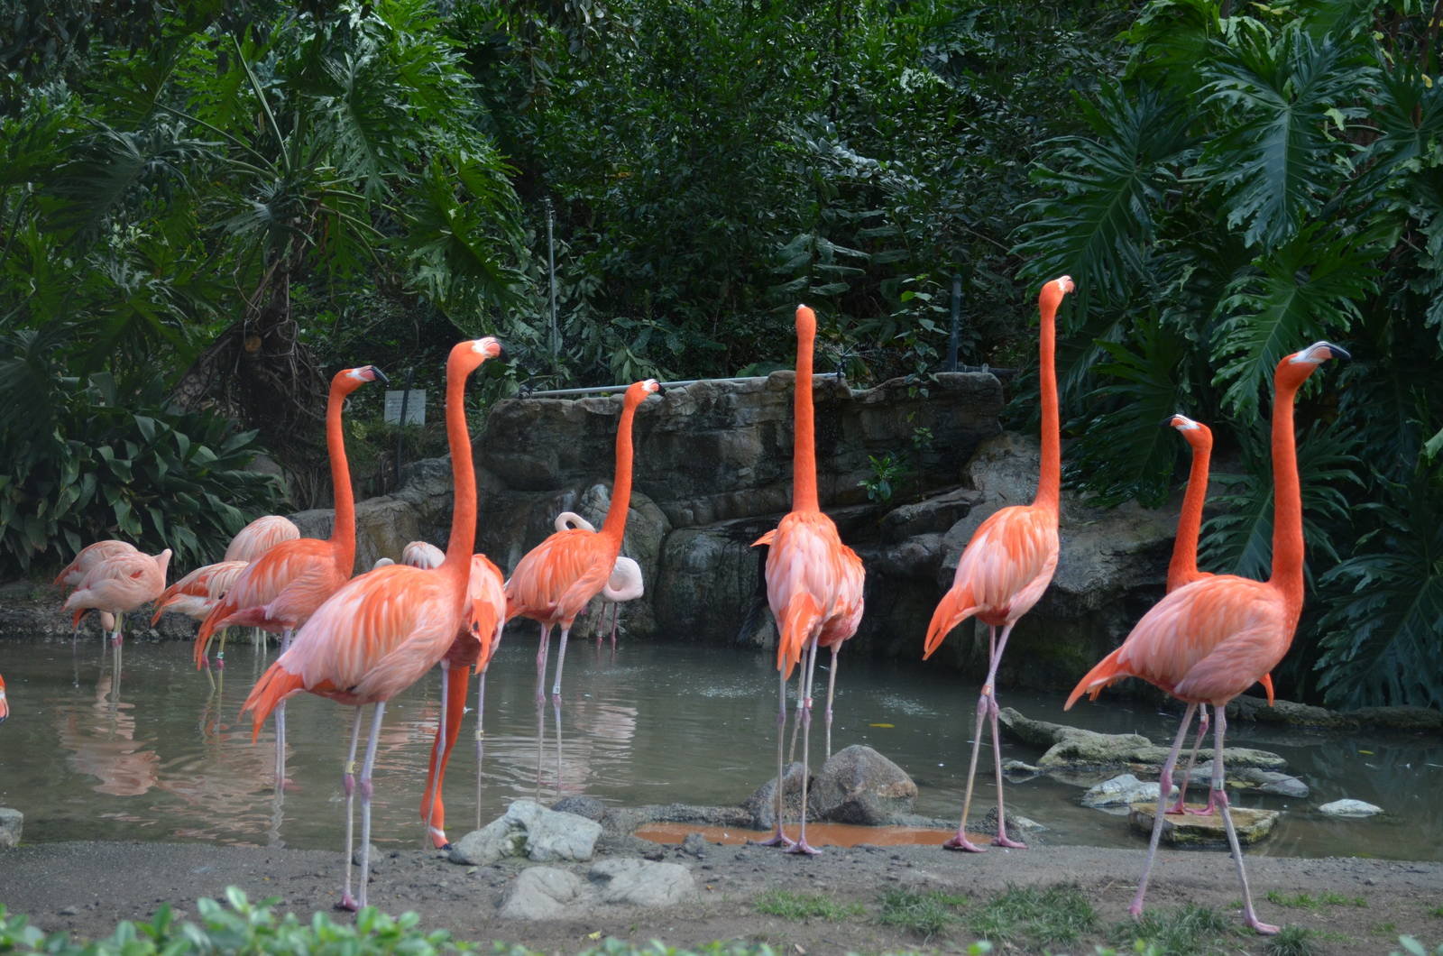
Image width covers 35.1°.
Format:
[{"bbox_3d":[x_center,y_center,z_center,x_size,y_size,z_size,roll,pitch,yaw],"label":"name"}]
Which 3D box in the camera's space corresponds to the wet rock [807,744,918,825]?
[{"bbox_3d":[0.374,0.812,6.030,0.290,0.210,0.240,0,1,0],"label":"wet rock"}]

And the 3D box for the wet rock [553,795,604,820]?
[{"bbox_3d":[-0.371,0.869,5.930,0.150,0.090,0.130,0,1,0],"label":"wet rock"}]

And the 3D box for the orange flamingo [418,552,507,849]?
[{"bbox_3d":[-0.644,0.576,5.700,0.220,0.750,0.470,0,1,-16],"label":"orange flamingo"}]

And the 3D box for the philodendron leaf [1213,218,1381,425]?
[{"bbox_3d":[2.237,-0.610,8.900,0.650,0.780,0.360,0,3,9],"label":"philodendron leaf"}]

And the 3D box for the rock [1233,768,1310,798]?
[{"bbox_3d":[1.744,0.970,7.250,0.235,0.080,0.190,0,3,0],"label":"rock"}]

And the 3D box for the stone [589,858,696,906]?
[{"bbox_3d":[-0.172,0.885,4.980,0.235,0.085,0.200,0,1,0],"label":"stone"}]

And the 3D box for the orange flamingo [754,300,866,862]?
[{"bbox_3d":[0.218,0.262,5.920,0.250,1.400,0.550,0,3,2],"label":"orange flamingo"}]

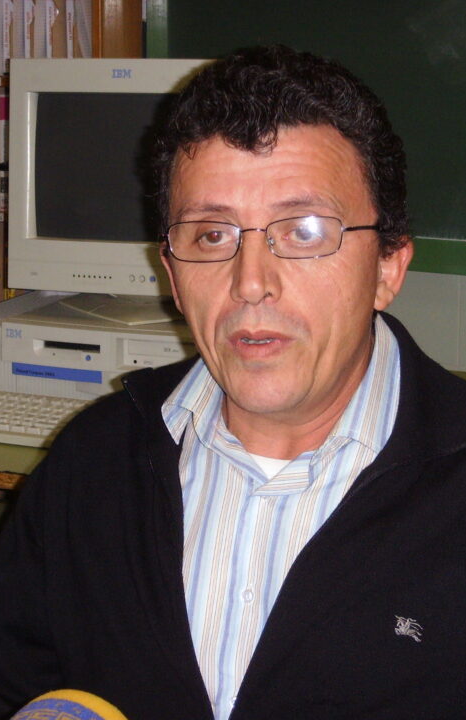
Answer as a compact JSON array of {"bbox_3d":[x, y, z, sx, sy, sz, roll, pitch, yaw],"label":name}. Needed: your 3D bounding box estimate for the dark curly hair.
[{"bbox_3d":[0.033,-0.140,1.446,0.190,0.185,0.215,2,7,11],"label":"dark curly hair"}]

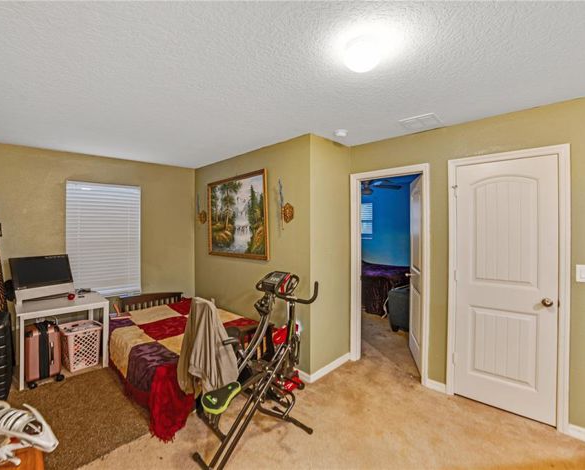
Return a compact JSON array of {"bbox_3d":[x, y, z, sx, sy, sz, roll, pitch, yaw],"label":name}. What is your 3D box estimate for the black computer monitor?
[{"bbox_3d":[-2.715,0.405,2.985,0.080,0.340,0.500,-18,-9,34],"label":"black computer monitor"}]

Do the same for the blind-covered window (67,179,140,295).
[{"bbox_3d":[-2.445,0.073,3.600,0.800,1.480,0.070,-1,1,-39],"label":"blind-covered window"}]

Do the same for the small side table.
[{"bbox_3d":[-2.470,1.079,2.975,0.710,0.705,0.570,-1,1,-41],"label":"small side table"}]

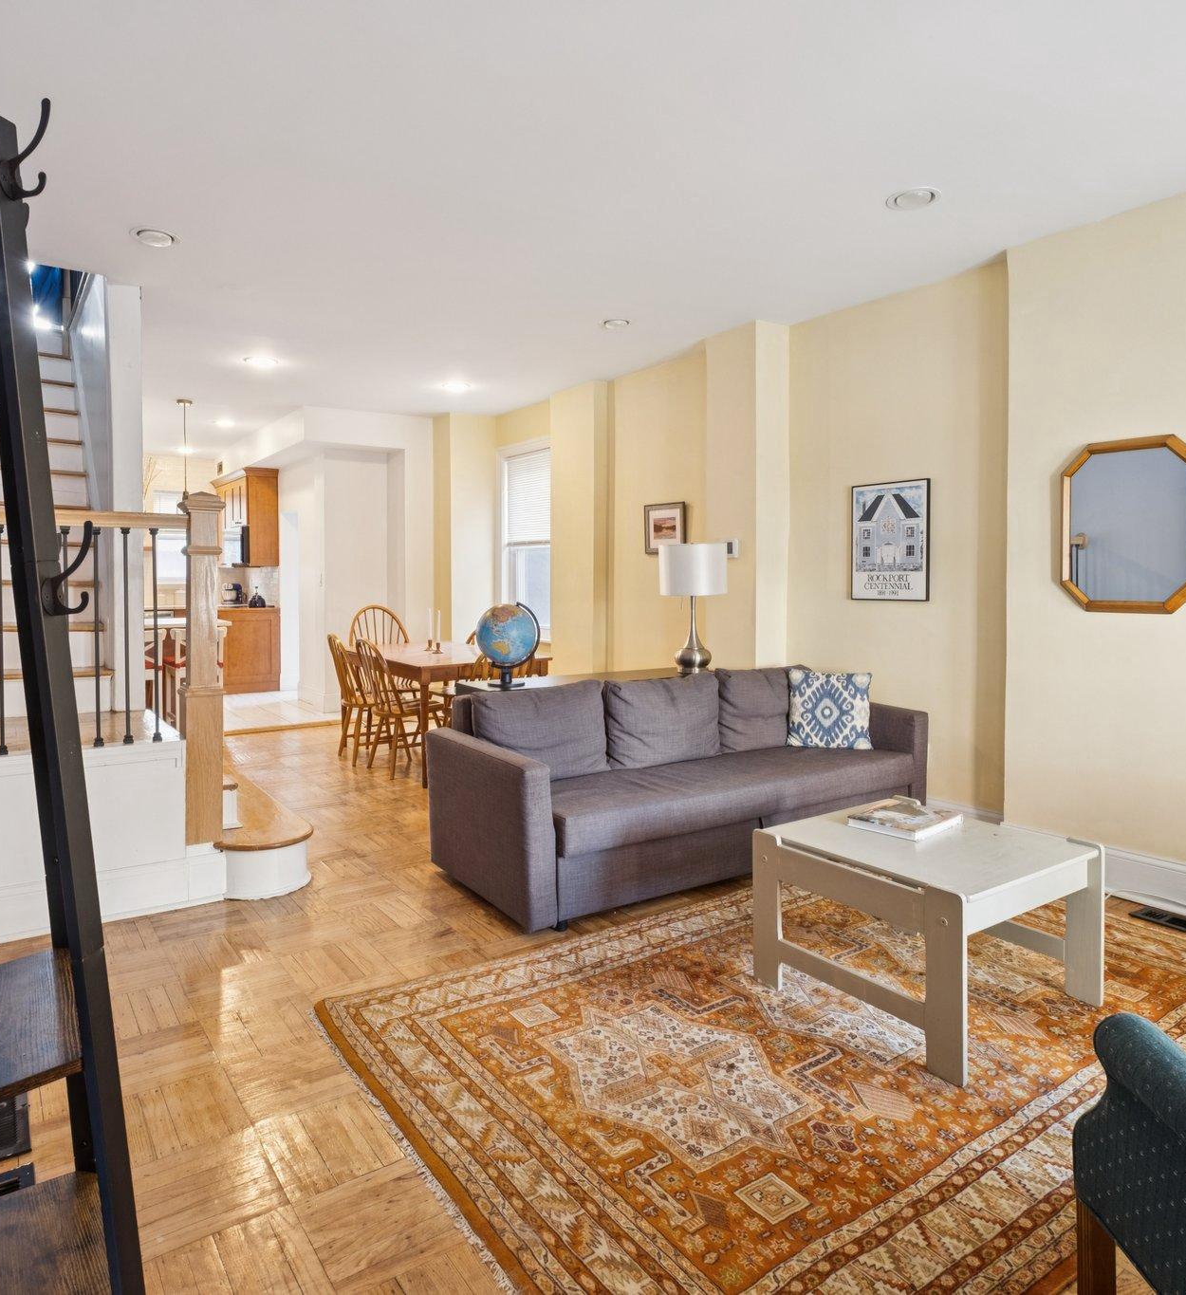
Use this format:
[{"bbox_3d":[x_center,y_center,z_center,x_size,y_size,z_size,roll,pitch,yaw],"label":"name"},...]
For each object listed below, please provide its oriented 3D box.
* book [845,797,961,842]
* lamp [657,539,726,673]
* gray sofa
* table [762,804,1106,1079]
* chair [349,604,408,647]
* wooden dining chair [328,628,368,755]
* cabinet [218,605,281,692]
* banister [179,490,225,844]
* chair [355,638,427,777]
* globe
[{"bbox_3d":[1.028,0.570,2.658,0.285,0.027,0.220,-3,5,-44],"label":"book"},{"bbox_3d":[0.593,-0.233,4.780,0.400,0.780,0.400,0,3,0],"label":"lamp"},{"bbox_3d":[0.492,0.549,3.849,2.270,0.800,1.000,-3,4,-34],"label":"gray sofa"},{"bbox_3d":[1.048,0.845,2.577,0.720,0.500,0.720,-2,4,-35],"label":"table"},{"bbox_3d":[-1.680,0.211,6.684,0.510,1.070,0.550,-3,4,-34],"label":"chair"},{"bbox_3d":[-1.620,0.345,5.850,0.520,0.930,0.450,-2,4,-35],"label":"wooden dining chair"},{"bbox_3d":[-3.830,0.030,8.920,0.620,0.920,0.650,-3,4,-36],"label":"cabinet"},{"bbox_3d":[-1.551,0.079,3.221,0.142,1.360,0.142,-3,4,-34],"label":"banister"},{"bbox_3d":[-1.321,0.392,5.505,0.520,0.910,0.450,-3,4,-34],"label":"chair"},{"bbox_3d":[-0.428,-0.011,4.111,0.330,0.430,0.300,-1,3,-6],"label":"globe"}]

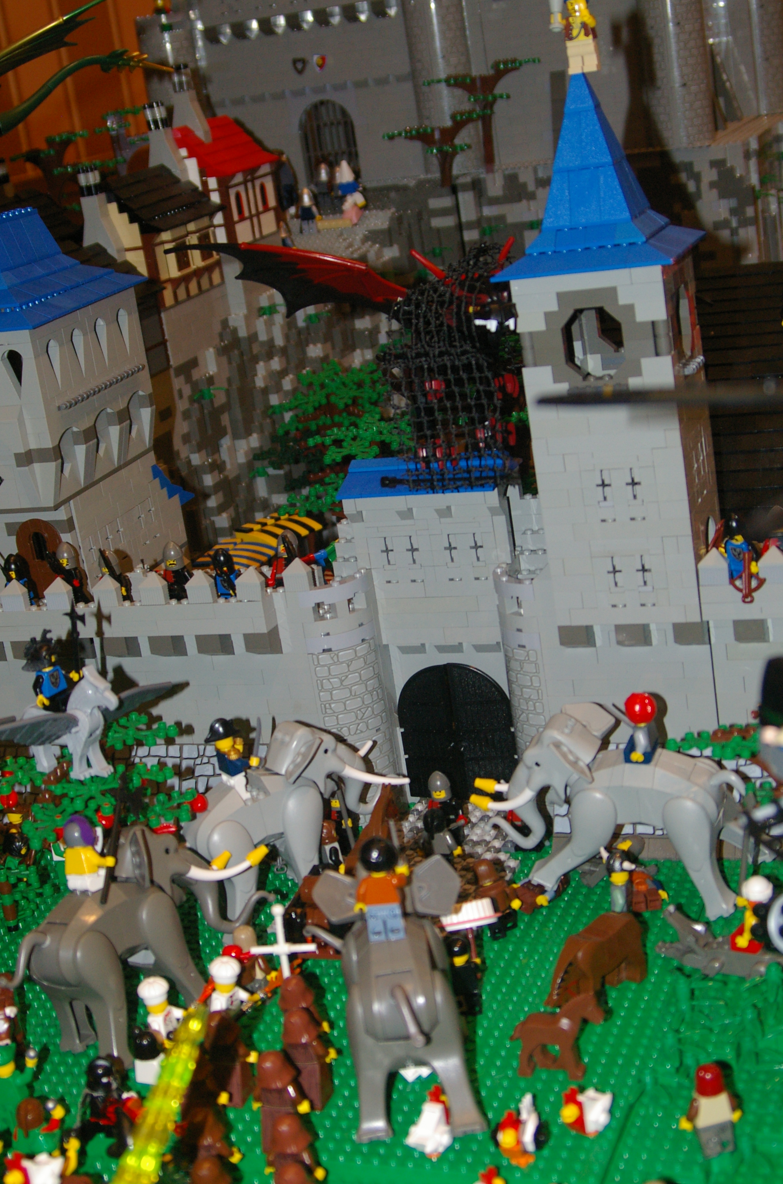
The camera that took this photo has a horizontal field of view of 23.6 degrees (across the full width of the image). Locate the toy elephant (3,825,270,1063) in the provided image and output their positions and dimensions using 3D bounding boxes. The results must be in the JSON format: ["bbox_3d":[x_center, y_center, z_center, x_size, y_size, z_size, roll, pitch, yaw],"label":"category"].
[{"bbox_3d":[-0.125,0.167,0.953,0.066,0.102,0.158,7,23,40],"label":"toy elephant"}]

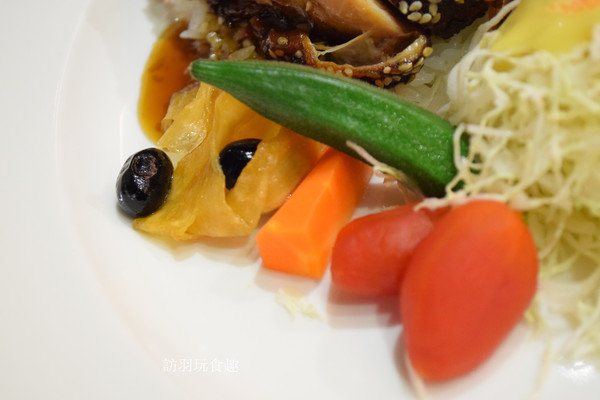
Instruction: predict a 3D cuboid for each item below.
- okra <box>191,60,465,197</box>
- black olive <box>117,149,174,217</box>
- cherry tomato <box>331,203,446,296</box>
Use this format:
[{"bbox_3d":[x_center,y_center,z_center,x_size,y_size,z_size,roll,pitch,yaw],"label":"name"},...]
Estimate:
[{"bbox_3d":[0.007,-0.020,0.266,0.076,0.020,0.021,20,53,13],"label":"okra"},{"bbox_3d":[-0.040,-0.004,0.271,0.015,0.015,0.019,8,50,6],"label":"black olive"},{"bbox_3d":[0.022,0.012,0.254,0.034,0.021,0.021,-25,55,-20],"label":"cherry tomato"}]

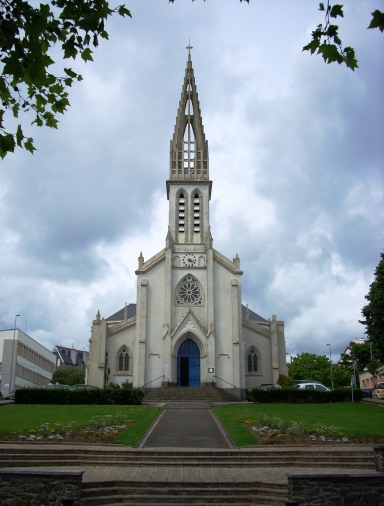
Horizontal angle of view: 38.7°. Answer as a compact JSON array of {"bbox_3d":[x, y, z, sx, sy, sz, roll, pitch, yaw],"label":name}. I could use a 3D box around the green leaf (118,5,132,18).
[{"bbox_3d":[-0.608,-2.206,5.000,0.128,0.110,0.050,0,-17,0],"label":"green leaf"}]

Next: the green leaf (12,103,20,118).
[{"bbox_3d":[-1.603,-1.302,5.000,0.073,0.128,0.050,0,-17,0],"label":"green leaf"}]

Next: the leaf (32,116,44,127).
[{"bbox_3d":[-1.402,-1.201,5.000,0.110,0.110,0.050,0,-17,0],"label":"leaf"}]

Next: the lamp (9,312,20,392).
[{"bbox_3d":[-19.186,10.932,59.438,0.650,8.800,0.250,0,-17,0],"label":"lamp"}]

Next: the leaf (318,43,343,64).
[{"bbox_3d":[1.189,-1.713,4.700,0.206,0.172,0.050,0,-17,0],"label":"leaf"}]

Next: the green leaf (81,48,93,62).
[{"bbox_3d":[-0.964,-1.813,5.000,0.110,0.128,0.050,0,-17,0],"label":"green leaf"}]

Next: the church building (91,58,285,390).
[{"bbox_3d":[-0.254,-0.900,74.121,20.400,41.200,35.000,0,-17,0],"label":"church building"}]

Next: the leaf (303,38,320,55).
[{"bbox_3d":[1.026,-1.773,4.700,0.155,0.155,0.050,0,-17,0],"label":"leaf"}]

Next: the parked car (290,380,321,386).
[{"bbox_3d":[11.306,13.120,52.472,4.250,1.580,1.750,0,-17,0],"label":"parked car"}]

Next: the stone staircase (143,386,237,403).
[{"bbox_3d":[-0.045,12.987,50.105,8.800,1.550,3.200,0,-17,0],"label":"stone staircase"}]

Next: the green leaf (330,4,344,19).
[{"bbox_3d":[1.249,-2.074,4.700,0.120,0.137,0.050,0,-17,0],"label":"green leaf"}]

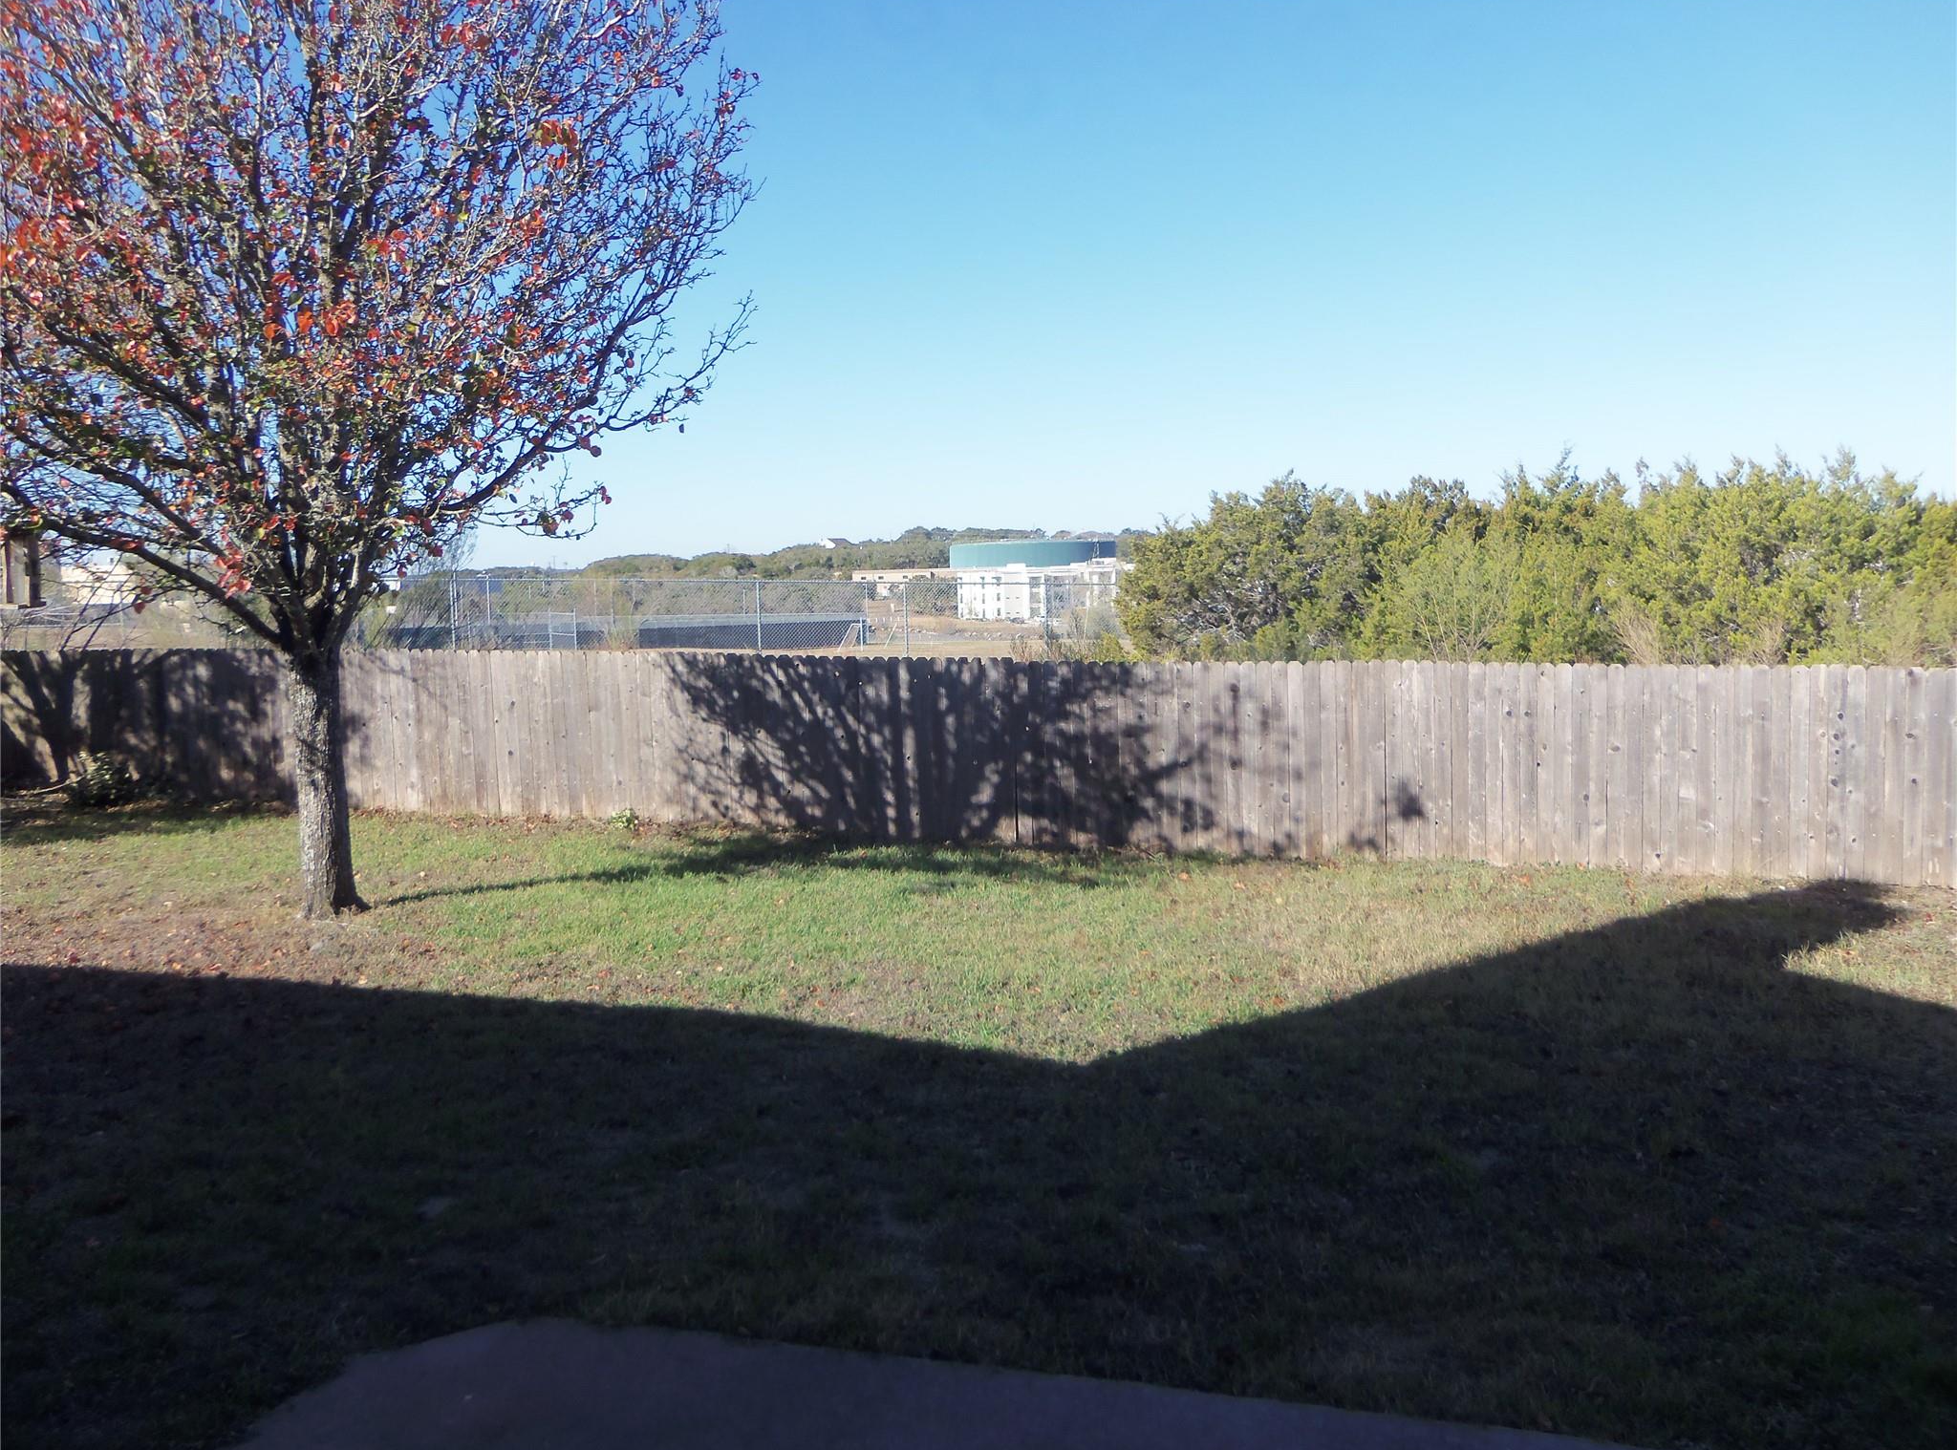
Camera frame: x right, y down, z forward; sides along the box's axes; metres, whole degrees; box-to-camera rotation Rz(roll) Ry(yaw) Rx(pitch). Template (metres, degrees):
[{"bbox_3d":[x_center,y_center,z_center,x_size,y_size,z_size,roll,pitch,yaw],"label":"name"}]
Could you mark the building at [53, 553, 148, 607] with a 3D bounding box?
[{"bbox_3d":[-91.471,-15.016,165.000,7.528,5.293,8.000,-3,4,-22],"label":"building"}]

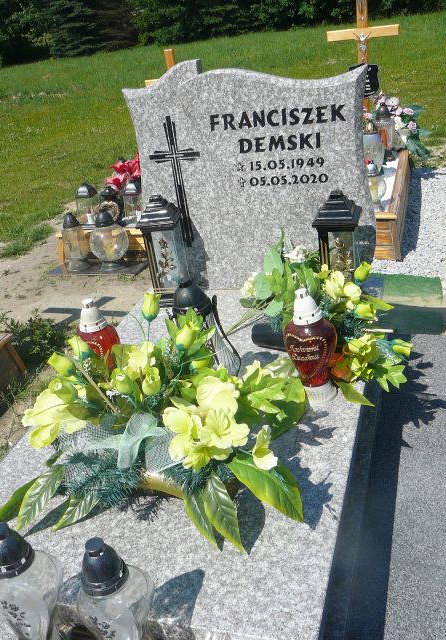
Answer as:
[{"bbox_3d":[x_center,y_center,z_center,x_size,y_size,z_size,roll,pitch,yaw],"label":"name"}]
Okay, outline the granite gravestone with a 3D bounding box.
[{"bbox_3d":[0.097,-0.477,2.201,0.802,0.799,0.074,1,29,18],"label":"granite gravestone"}]

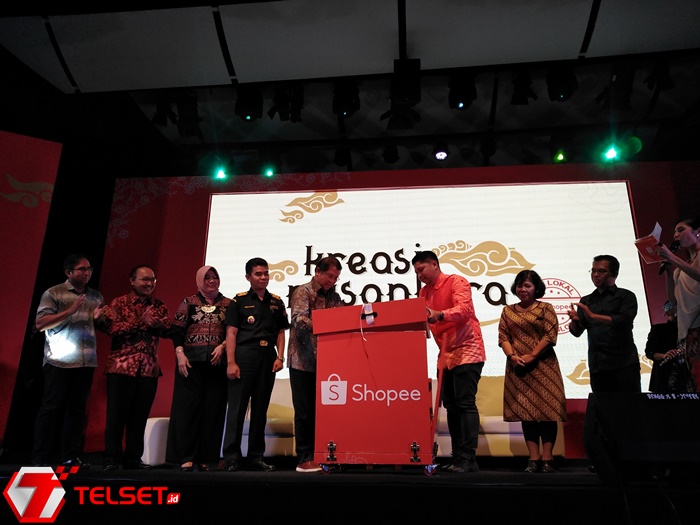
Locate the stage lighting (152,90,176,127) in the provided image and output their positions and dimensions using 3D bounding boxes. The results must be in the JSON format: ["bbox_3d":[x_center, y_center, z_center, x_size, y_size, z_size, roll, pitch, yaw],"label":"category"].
[{"bbox_3d":[-2.477,-2.058,7.030,0.253,0.425,0.239,-1,-18,5],"label":"stage lighting"}]

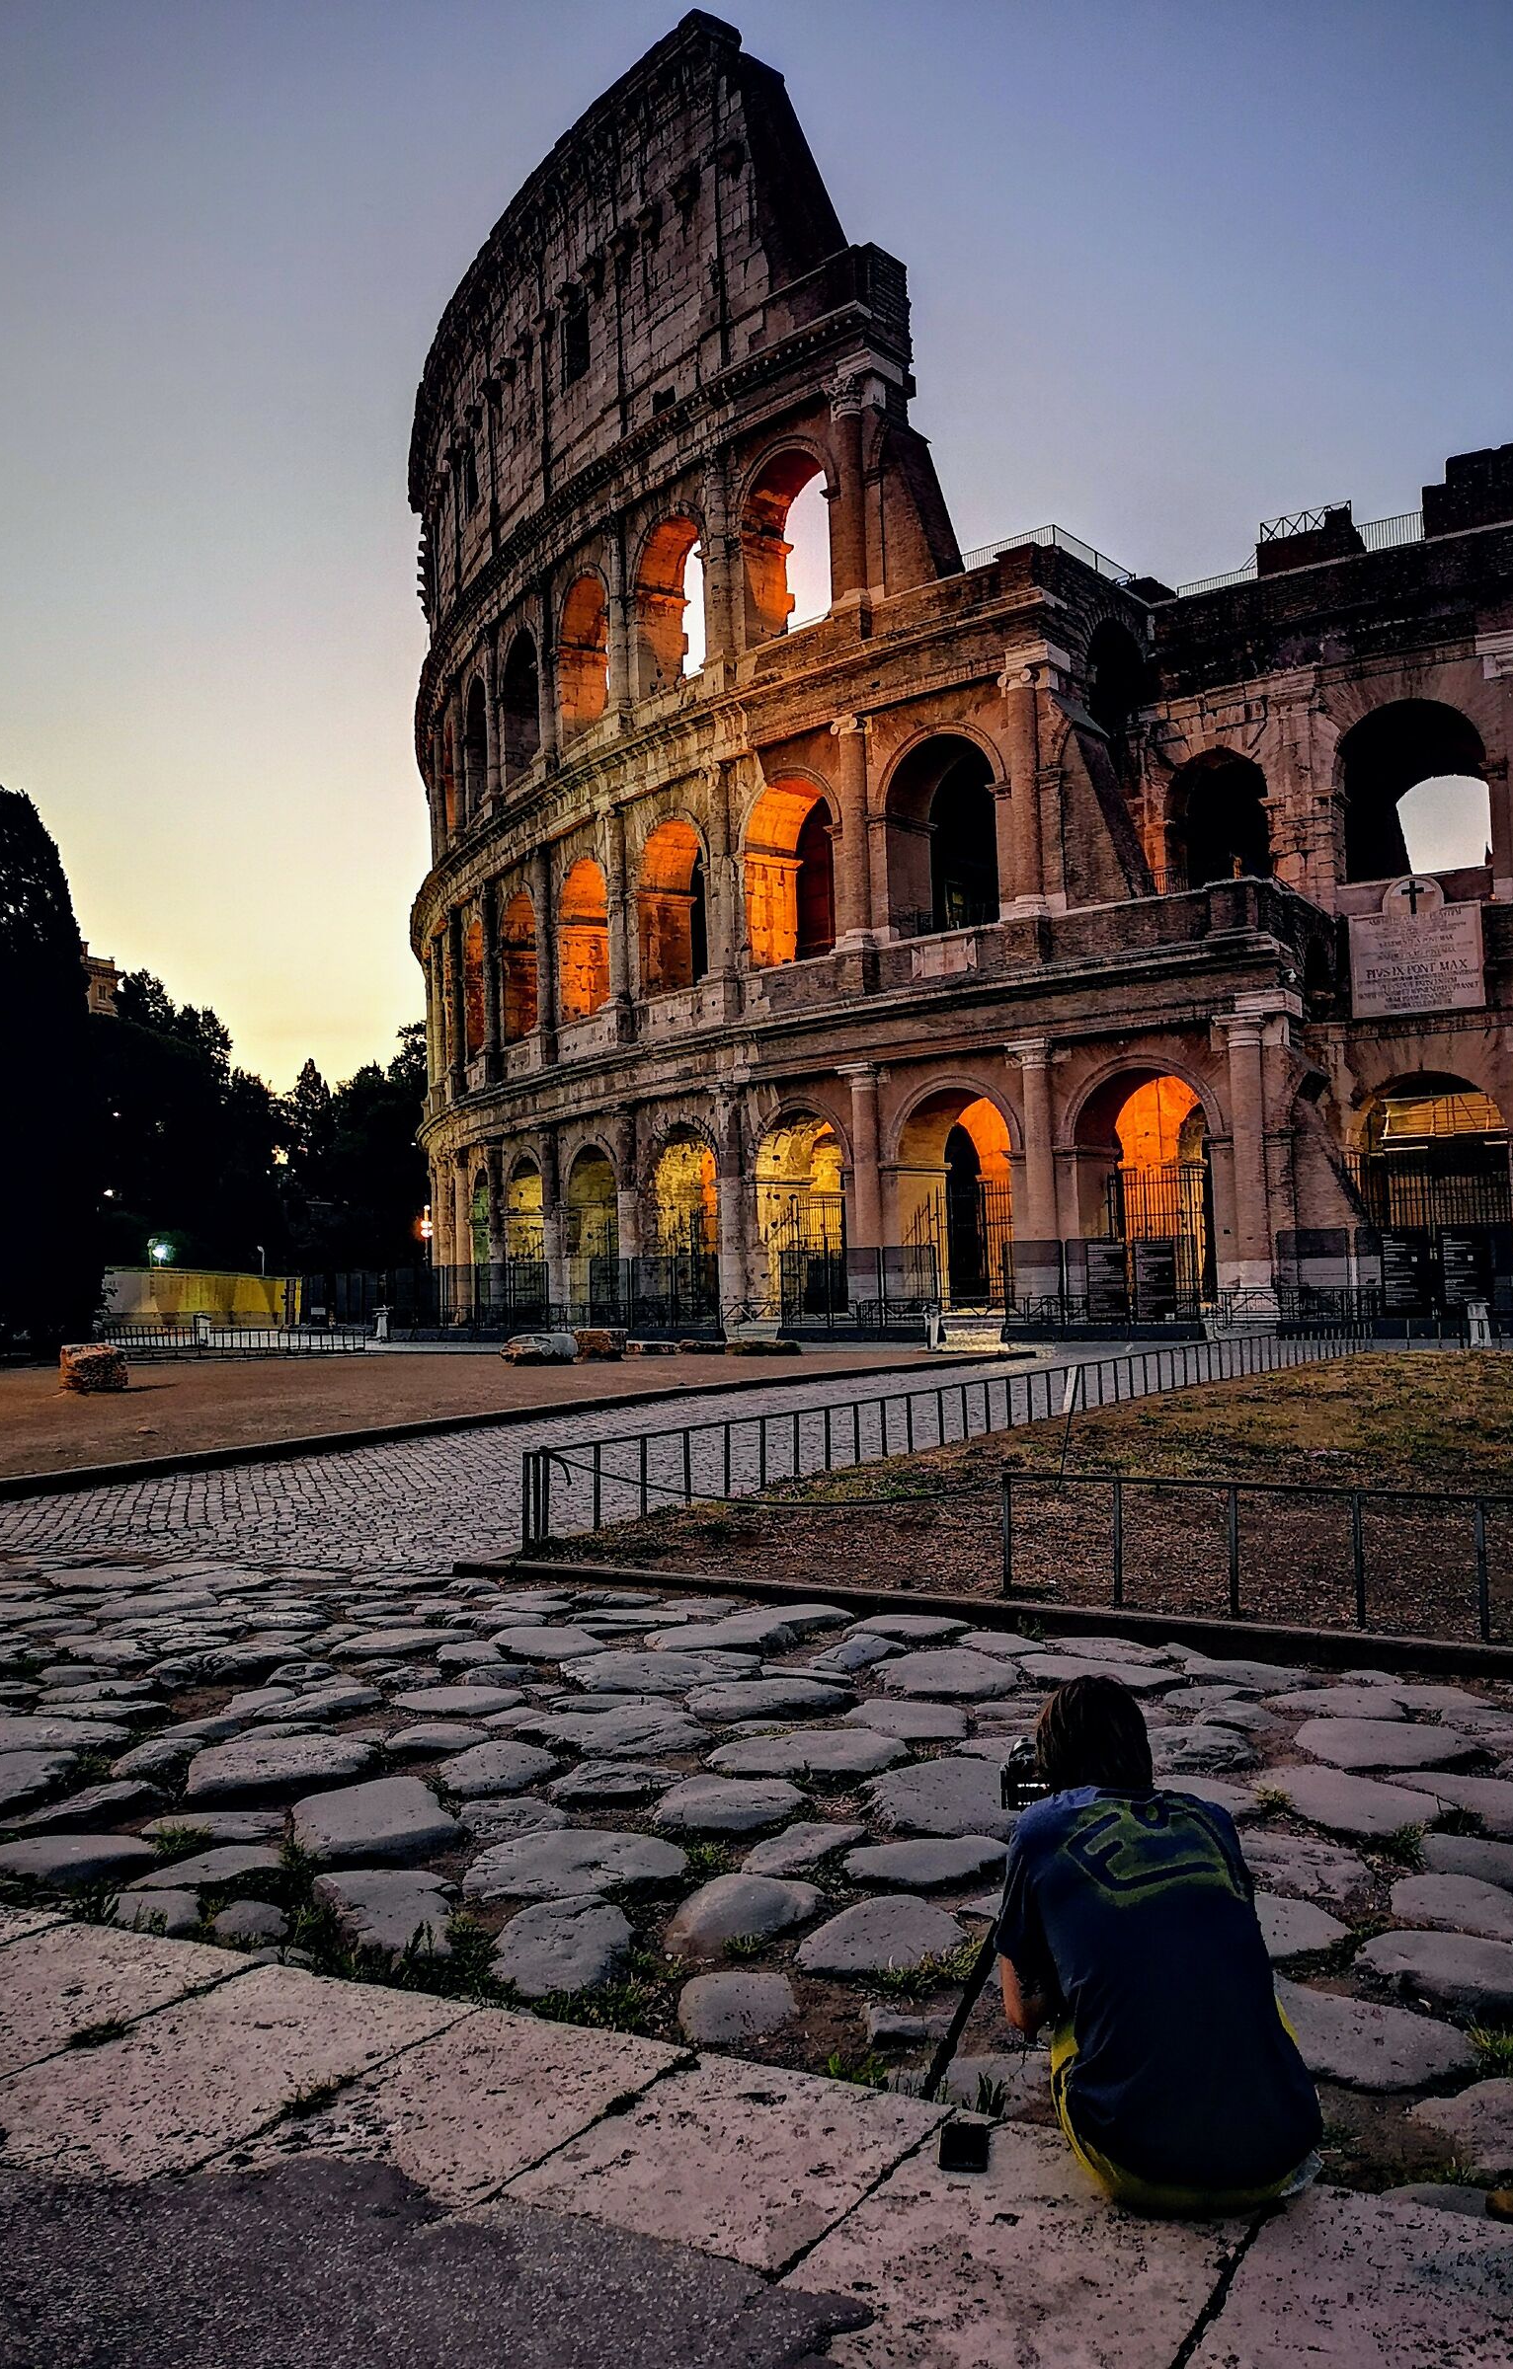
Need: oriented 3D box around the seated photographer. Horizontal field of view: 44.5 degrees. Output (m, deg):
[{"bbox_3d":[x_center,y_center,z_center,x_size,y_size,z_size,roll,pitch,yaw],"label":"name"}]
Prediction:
[{"bbox_3d":[0.700,1.308,3.400,0.550,0.850,0.750,0,-5,-10],"label":"seated photographer"}]

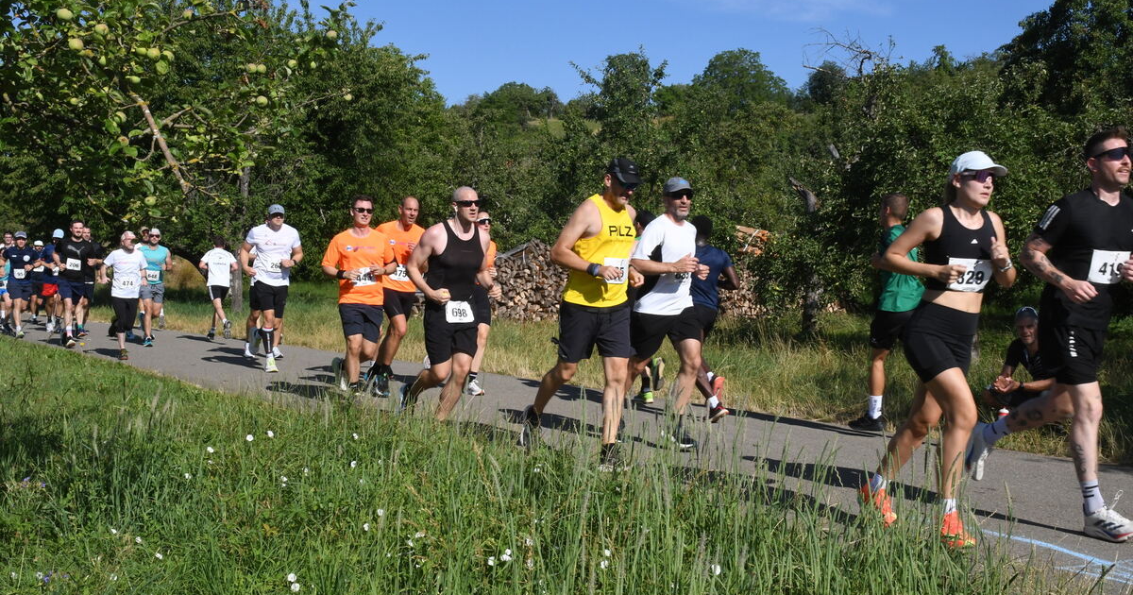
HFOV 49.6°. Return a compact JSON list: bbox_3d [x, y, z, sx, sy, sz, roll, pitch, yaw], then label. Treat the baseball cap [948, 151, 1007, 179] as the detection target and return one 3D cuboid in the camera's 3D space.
[{"bbox_3d":[1.680,-0.541,5.010,0.175,0.125,0.265,0,1,-41],"label":"baseball cap"}]

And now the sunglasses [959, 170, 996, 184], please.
[{"bbox_3d":[1.670,-0.489,4.990,0.145,0.052,0.150,0,1,-40],"label":"sunglasses"}]

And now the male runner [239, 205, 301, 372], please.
[{"bbox_3d":[-3.209,-0.098,13.350,0.650,1.830,0.700,0,1,-26],"label":"male runner"}]

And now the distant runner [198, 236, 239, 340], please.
[{"bbox_3d":[-5.726,-0.155,20.200,0.570,1.710,0.680,0,1,-26],"label":"distant runner"}]

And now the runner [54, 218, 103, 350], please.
[{"bbox_3d":[-6.901,-0.180,17.300,0.630,1.790,0.700,0,1,-26],"label":"runner"}]

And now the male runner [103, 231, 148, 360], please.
[{"bbox_3d":[-5.658,-0.018,15.700,0.560,1.643,0.680,0,1,-28],"label":"male runner"}]

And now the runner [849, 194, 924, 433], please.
[{"bbox_3d":[2.384,0.112,9.100,0.500,1.740,0.640,0,1,-37],"label":"runner"}]

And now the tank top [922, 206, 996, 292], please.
[{"bbox_3d":[1.666,-0.208,5.200,0.310,0.355,0.220,0,1,-20],"label":"tank top"}]

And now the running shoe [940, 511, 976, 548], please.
[{"bbox_3d":[1.652,0.986,5.180,0.098,0.125,0.265,1,1,-7],"label":"running shoe"}]

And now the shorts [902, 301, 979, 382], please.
[{"bbox_3d":[1.562,0.187,5.120,0.320,0.335,0.265,0,1,-36],"label":"shorts"}]

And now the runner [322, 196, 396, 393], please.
[{"bbox_3d":[-1.857,-0.017,10.900,0.610,1.769,0.720,0,1,-26],"label":"runner"}]

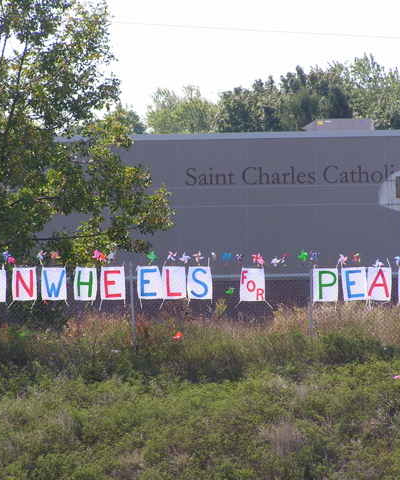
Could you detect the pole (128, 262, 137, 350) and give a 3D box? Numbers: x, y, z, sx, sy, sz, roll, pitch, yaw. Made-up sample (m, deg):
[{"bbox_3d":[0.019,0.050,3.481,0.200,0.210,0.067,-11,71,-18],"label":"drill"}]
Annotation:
[{"bbox_3d":[-1.114,1.128,80.000,0.055,1.530,0.055,-3,0,0],"label":"pole"}]

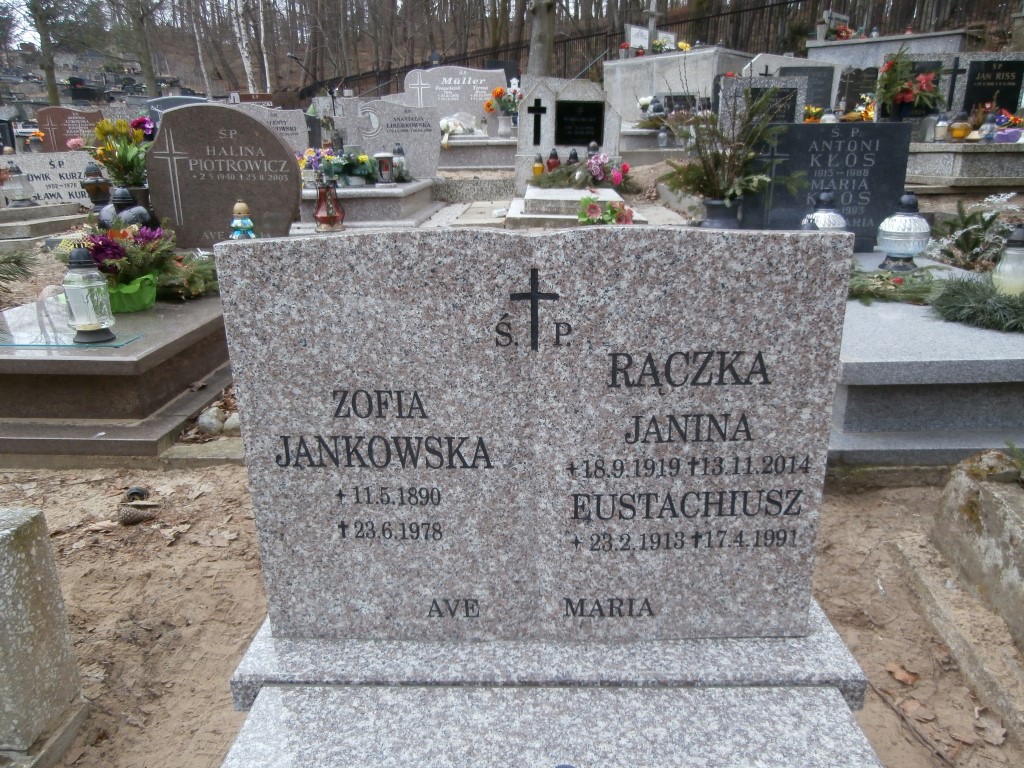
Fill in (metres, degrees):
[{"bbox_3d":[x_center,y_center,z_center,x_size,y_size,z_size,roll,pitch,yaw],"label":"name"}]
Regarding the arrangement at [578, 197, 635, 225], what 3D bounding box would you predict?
[{"bbox_3d":[0.552,-1.011,4.150,0.320,0.180,0.220,-1,18,2],"label":"arrangement"}]

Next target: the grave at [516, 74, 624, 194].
[{"bbox_3d":[0.457,-2.047,5.850,0.850,0.960,0.220,-1,18,2],"label":"grave"}]

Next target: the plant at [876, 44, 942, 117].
[{"bbox_3d":[3.267,-2.484,5.850,0.490,0.620,0.380,1,18,6],"label":"plant"}]

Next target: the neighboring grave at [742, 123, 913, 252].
[{"bbox_3d":[1.383,-0.872,3.163,0.690,0.550,0.090,0,16,1],"label":"neighboring grave"}]

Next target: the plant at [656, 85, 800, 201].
[{"bbox_3d":[0.883,-1.010,3.019,0.540,0.450,0.420,0,18,1],"label":"plant"}]

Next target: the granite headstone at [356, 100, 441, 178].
[{"bbox_3d":[-0.927,-1.972,5.750,0.690,0.640,0.110,0,18,4],"label":"granite headstone"}]

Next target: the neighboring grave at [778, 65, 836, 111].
[{"bbox_3d":[2.573,-2.581,6.229,0.460,0.380,0.060,0,17,2],"label":"neighboring grave"}]

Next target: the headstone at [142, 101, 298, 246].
[{"bbox_3d":[-1.241,-0.906,3.118,0.645,0.605,0.080,0,15,3],"label":"headstone"}]

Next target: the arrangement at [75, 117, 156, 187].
[{"bbox_3d":[-2.122,-1.239,3.800,0.380,0.390,0.310,-1,18,0],"label":"arrangement"}]

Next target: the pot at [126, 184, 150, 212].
[{"bbox_3d":[-1.605,-0.722,3.028,0.165,0.240,0.165,0,18,3],"label":"pot"}]

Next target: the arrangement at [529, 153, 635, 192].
[{"bbox_3d":[0.459,-1.376,4.602,0.660,0.240,0.320,0,18,2],"label":"arrangement"}]

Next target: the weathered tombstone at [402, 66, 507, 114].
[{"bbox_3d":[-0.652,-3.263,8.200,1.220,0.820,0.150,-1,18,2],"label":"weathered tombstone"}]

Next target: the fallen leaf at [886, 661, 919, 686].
[{"bbox_3d":[0.626,0.460,1.142,0.036,0.017,0.053,-17,23,-39],"label":"fallen leaf"}]

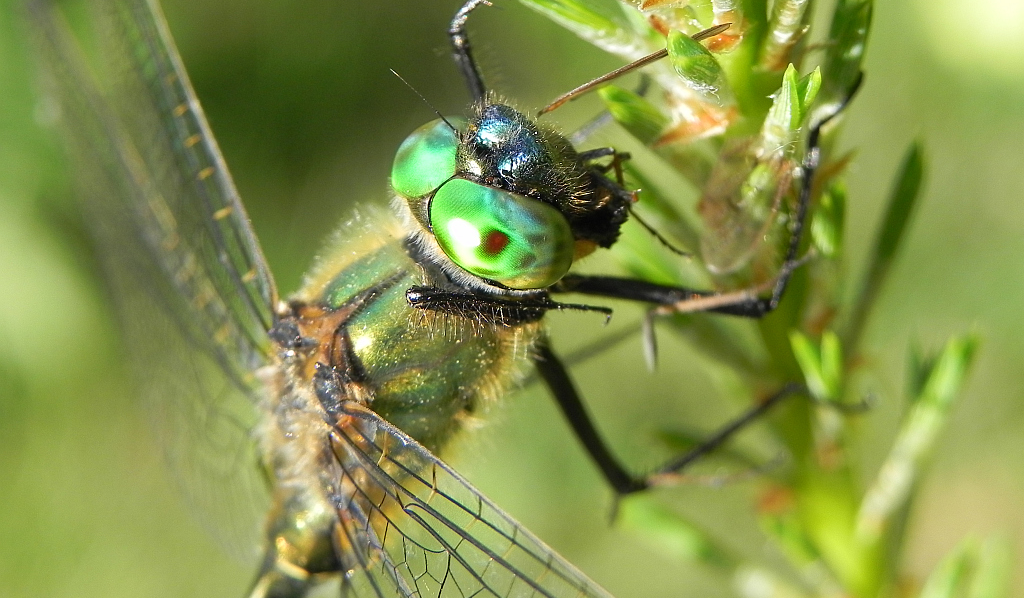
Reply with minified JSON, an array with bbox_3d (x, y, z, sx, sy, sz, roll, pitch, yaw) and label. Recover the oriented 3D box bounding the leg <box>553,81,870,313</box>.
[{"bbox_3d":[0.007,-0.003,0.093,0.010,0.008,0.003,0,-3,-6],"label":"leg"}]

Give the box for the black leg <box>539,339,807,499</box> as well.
[{"bbox_3d":[0.005,0.004,0.096,0.009,0.005,0.003,5,-4,-9],"label":"black leg"}]

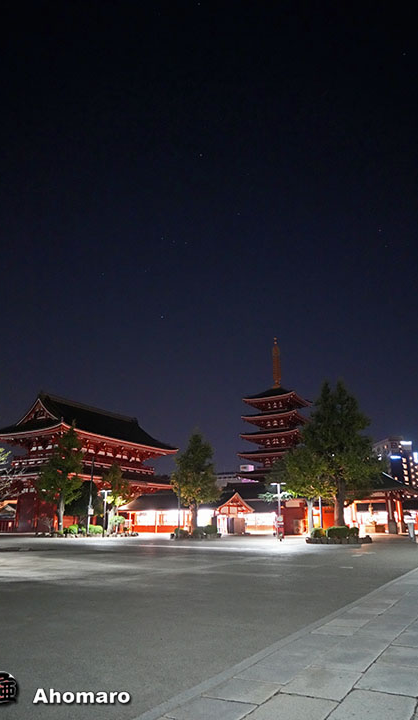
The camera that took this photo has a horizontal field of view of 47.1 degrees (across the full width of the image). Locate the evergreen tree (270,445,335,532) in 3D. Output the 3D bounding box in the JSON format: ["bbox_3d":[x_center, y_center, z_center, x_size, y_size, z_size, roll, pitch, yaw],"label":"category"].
[{"bbox_3d":[9.737,13.410,49.419,6.801,9.171,6.801,-3,-19,10],"label":"evergreen tree"}]

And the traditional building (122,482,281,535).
[{"bbox_3d":[-0.404,21.503,69.462,25.500,7.000,8.000,-12,-22,31],"label":"traditional building"}]

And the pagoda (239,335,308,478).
[{"bbox_3d":[19.410,17.168,131.786,17.200,50.400,17.200,-12,-22,31],"label":"pagoda"}]

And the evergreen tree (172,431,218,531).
[{"bbox_3d":[-1.258,11.469,44.695,4.287,9.685,4.287,1,-19,-1],"label":"evergreen tree"}]

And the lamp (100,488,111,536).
[{"bbox_3d":[-10.317,15.359,48.078,1.300,4.519,0.350,4,-20,-11],"label":"lamp"}]

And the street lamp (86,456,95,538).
[{"bbox_3d":[-12.694,14.600,51.579,0.600,8.241,0.500,5,-20,-13],"label":"street lamp"}]

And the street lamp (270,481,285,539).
[{"bbox_3d":[5.790,12.491,39.699,1.350,4.505,0.350,-2,-19,8],"label":"street lamp"}]

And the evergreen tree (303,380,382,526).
[{"bbox_3d":[9.565,7.106,34.825,5.674,11.492,5.674,-5,-20,14],"label":"evergreen tree"}]

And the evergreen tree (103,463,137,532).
[{"bbox_3d":[-9.663,15.104,52.071,3.366,7.625,3.366,3,-19,-10],"label":"evergreen tree"}]

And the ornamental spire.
[{"bbox_3d":[19.449,0.622,137.539,2.200,15.366,2.200,0,-19,0],"label":"ornamental spire"}]

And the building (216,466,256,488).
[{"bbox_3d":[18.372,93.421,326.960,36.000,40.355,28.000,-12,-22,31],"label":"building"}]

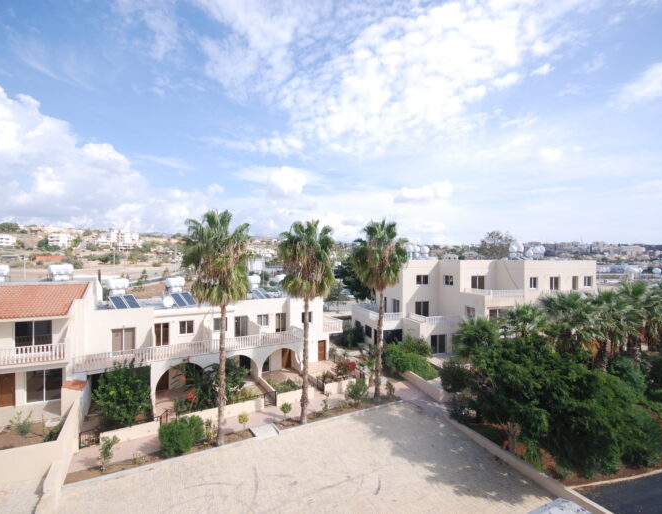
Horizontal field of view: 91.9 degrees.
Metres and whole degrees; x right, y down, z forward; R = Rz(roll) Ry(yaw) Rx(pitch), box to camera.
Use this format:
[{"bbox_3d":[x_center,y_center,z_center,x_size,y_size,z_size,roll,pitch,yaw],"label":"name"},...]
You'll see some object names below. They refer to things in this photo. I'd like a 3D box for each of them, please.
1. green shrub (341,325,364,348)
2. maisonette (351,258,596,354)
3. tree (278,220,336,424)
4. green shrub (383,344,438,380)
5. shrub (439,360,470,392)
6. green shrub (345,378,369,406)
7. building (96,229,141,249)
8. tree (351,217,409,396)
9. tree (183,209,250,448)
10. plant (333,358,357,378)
[{"bbox_3d":[2.438,8.782,35.500,2.300,2.500,2.200,0,-1,-14],"label":"green shrub"},{"bbox_3d":[14.773,5.156,38.049,19.700,9.600,17.000,0,-1,-14],"label":"maisonette"},{"bbox_3d":[-1.655,4.369,21.377,3.830,13.440,3.830,1,1,0],"label":"tree"},{"bbox_3d":[6.500,8.852,26.900,3.200,2.000,4.000,0,-1,-14],"label":"green shrub"},{"bbox_3d":[9.093,8.544,23.400,2.200,2.250,2.100,0,-1,-14],"label":"shrub"},{"bbox_3d":[1.820,9.156,22.000,1.600,1.700,1.500,0,-1,0],"label":"green shrub"},{"bbox_3d":[-191.433,-14.785,290.000,36.000,18.000,20.000,0,-1,-25],"label":"building"},{"bbox_3d":[3.820,4.195,24.984,4.320,13.900,4.320,1,1,0],"label":"tree"},{"bbox_3d":[-6.302,4.198,18.697,3.760,13.670,3.760,1,1,0],"label":"tree"},{"bbox_3d":[1.299,9.943,28.700,2.000,1.500,1.800,1,1,0],"label":"plant"}]

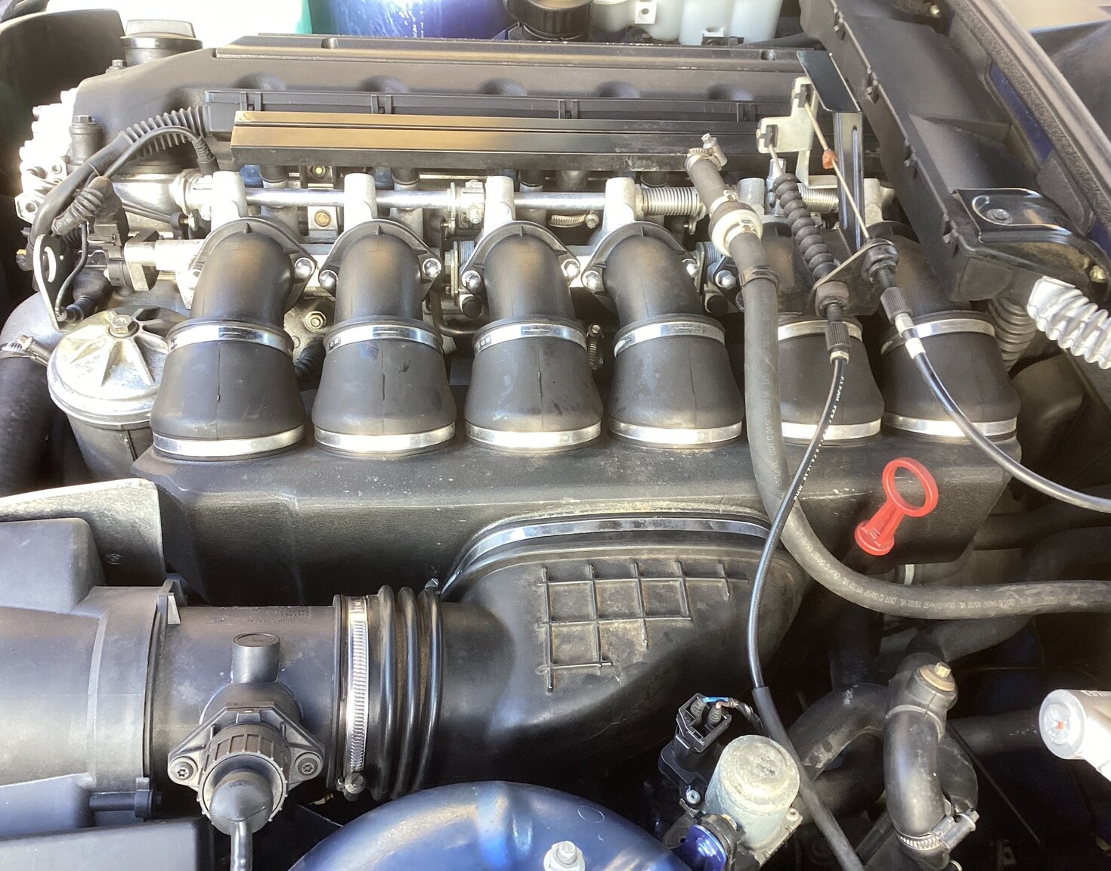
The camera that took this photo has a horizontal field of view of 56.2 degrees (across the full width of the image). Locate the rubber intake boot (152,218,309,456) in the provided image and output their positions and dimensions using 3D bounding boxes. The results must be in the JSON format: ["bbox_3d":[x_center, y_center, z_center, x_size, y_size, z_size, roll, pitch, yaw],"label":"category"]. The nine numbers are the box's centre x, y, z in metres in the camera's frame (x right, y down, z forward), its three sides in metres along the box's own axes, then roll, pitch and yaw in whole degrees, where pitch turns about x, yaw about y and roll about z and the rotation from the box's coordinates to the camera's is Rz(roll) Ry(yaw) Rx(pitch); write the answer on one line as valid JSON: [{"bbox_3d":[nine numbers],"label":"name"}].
[{"bbox_3d":[-0.220,-0.061,0.710,0.096,0.106,0.208,-2,45,-6],"label":"rubber intake boot"}]

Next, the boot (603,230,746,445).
[{"bbox_3d":[0.079,-0.067,0.747,0.096,0.106,0.208,-2,45,-6],"label":"boot"}]

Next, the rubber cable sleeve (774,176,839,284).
[{"bbox_3d":[0.178,-0.150,0.743,0.018,0.018,0.108,-3,51,-6],"label":"rubber cable sleeve"}]

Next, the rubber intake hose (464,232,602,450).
[{"bbox_3d":[-0.020,-0.065,0.735,0.096,0.106,0.208,-2,45,-6],"label":"rubber intake hose"}]

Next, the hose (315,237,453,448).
[{"bbox_3d":[-0.119,-0.063,0.723,0.096,0.106,0.208,-2,45,-6],"label":"hose"}]

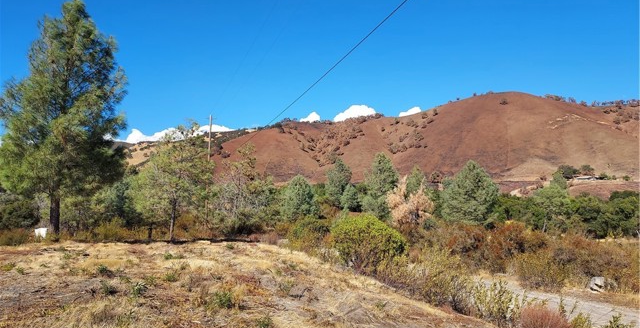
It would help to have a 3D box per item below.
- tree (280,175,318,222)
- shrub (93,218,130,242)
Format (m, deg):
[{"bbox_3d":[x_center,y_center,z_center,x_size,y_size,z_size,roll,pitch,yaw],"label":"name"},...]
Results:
[{"bbox_3d":[-1.709,2.960,37.000,3.110,4.090,2.890,1,-3,0],"label":"tree"},{"bbox_3d":[-9.633,3.072,20.500,1.720,1.090,1.600,1,-3,0],"label":"shrub"}]

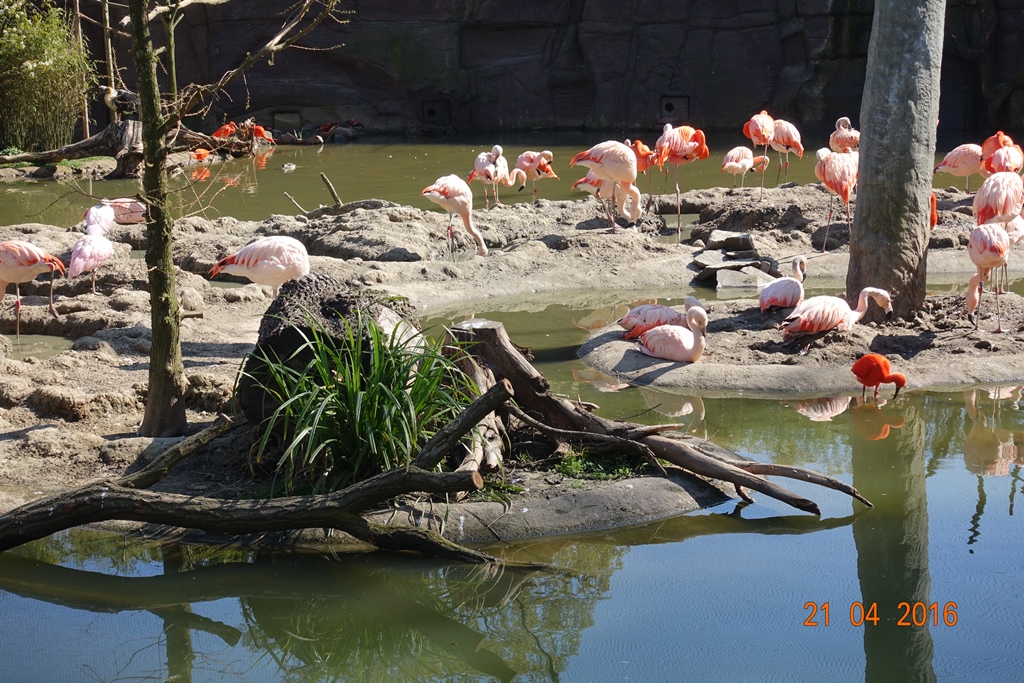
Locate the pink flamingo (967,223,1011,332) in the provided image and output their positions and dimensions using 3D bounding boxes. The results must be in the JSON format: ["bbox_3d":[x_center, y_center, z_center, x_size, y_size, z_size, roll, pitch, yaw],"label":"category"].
[{"bbox_3d":[3.434,-0.465,14.350,0.300,0.770,0.580,-4,11,-13],"label":"pink flamingo"}]

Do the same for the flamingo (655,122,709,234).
[{"bbox_3d":[1.404,-1.310,16.400,0.480,0.880,0.290,-5,11,-22],"label":"flamingo"}]

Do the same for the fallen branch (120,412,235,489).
[{"bbox_3d":[-1.680,0.541,9.970,0.580,0.320,0.120,-5,11,-20],"label":"fallen branch"}]

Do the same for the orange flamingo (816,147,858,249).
[{"bbox_3d":[2.558,-1.112,15.600,0.290,0.820,0.470,-6,11,-25],"label":"orange flamingo"}]

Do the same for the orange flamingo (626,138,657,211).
[{"bbox_3d":[1.151,-1.484,17.700,0.420,0.680,0.260,-7,12,-29],"label":"orange flamingo"}]

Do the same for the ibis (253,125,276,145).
[{"bbox_3d":[-4.023,-3.333,32.300,0.460,0.330,0.190,-2,11,-5],"label":"ibis"}]

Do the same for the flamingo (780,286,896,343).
[{"bbox_3d":[2.290,-0.183,14.050,0.730,0.360,0.310,-5,11,-18],"label":"flamingo"}]

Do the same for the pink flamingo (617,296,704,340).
[{"bbox_3d":[0.970,-0.138,13.100,0.540,0.310,0.280,-4,11,-17],"label":"pink flamingo"}]

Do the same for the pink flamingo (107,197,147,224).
[{"bbox_3d":[-4.050,-1.355,20.600,0.640,0.290,0.300,-2,11,-5],"label":"pink flamingo"}]

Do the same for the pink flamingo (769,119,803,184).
[{"bbox_3d":[2.723,-1.859,19.900,0.440,0.750,0.260,4,11,26],"label":"pink flamingo"}]

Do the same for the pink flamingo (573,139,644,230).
[{"bbox_3d":[0.769,-1.269,16.200,0.560,0.740,0.270,1,10,9],"label":"pink flamingo"}]

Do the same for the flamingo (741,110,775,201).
[{"bbox_3d":[2.278,-1.719,18.400,0.270,0.820,0.430,-4,11,-17],"label":"flamingo"}]

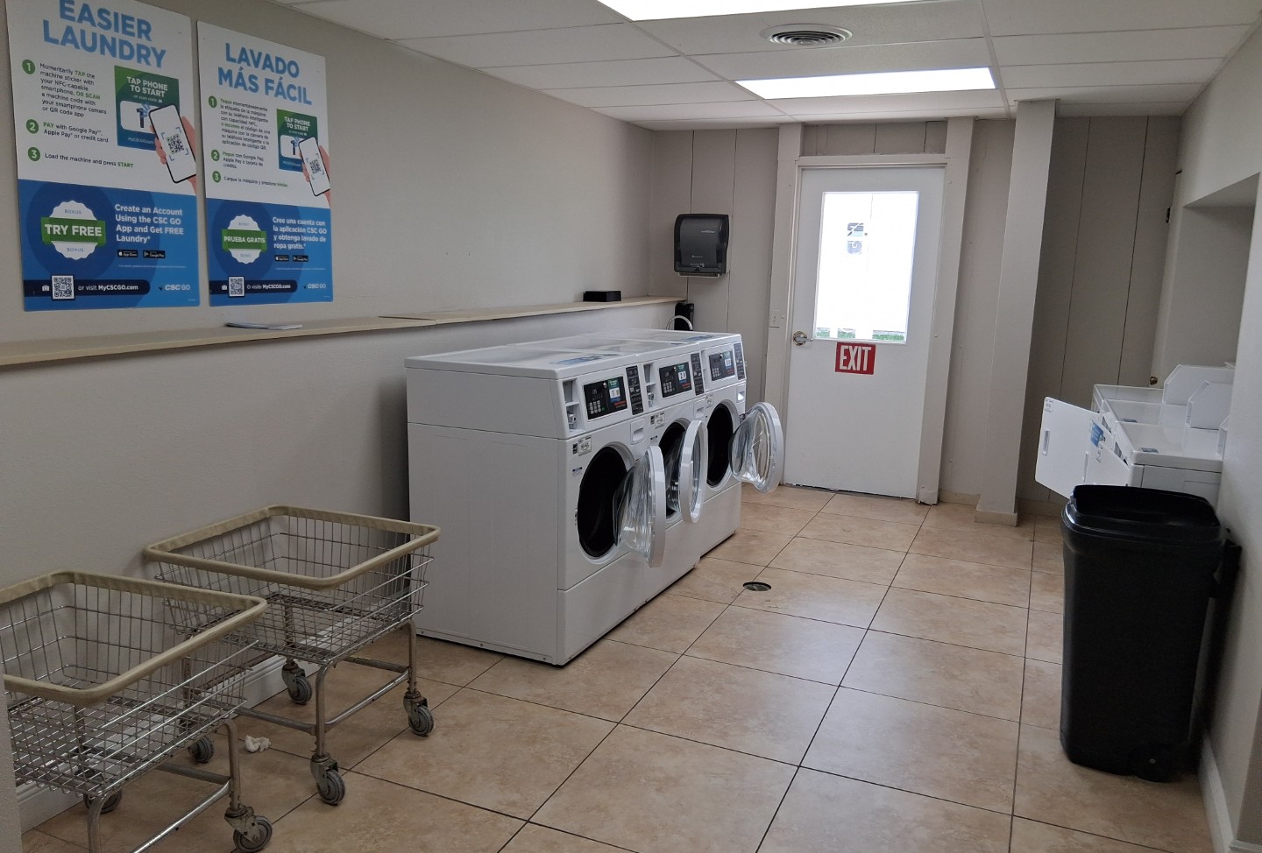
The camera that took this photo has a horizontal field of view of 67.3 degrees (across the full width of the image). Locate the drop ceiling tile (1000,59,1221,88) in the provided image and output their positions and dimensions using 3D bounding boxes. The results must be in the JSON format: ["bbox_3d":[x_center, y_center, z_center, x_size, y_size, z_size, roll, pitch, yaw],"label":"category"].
[{"bbox_3d":[2.117,-1.580,4.244,0.870,0.016,0.600,6,11,23],"label":"drop ceiling tile"}]

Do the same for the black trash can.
[{"bbox_3d":[1.572,0.629,2.988,0.450,0.820,0.460,6,11,23],"label":"black trash can"}]

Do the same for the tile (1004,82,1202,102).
[{"bbox_3d":[2.356,-1.671,4.766,0.850,0.016,0.600,6,11,23],"label":"tile"}]

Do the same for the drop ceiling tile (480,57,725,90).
[{"bbox_3d":[-0.135,-1.702,4.564,1.057,0.016,0.605,6,11,23],"label":"drop ceiling tile"}]

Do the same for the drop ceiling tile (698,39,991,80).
[{"bbox_3d":[0.908,-1.579,4.072,1.210,0.016,0.600,6,11,23],"label":"drop ceiling tile"}]

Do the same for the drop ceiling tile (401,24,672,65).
[{"bbox_3d":[-0.372,-1.615,4.029,1.064,0.016,0.600,6,11,23],"label":"drop ceiling tile"}]

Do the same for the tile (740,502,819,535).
[{"bbox_3d":[0.764,0.542,5.640,0.594,0.010,0.594,6,11,23],"label":"tile"}]

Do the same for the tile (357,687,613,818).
[{"bbox_3d":[-0.431,0.995,2.937,0.594,0.010,0.594,6,11,23],"label":"tile"}]

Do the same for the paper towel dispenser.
[{"bbox_3d":[0.462,-1.209,6.344,0.320,0.410,0.220,6,11,23],"label":"paper towel dispenser"}]

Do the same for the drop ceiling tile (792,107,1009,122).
[{"bbox_3d":[1.580,-1.844,5.627,1.200,0.016,0.440,6,11,23],"label":"drop ceiling tile"}]

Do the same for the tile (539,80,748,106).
[{"bbox_3d":[0.108,-1.796,5.120,1.057,0.016,0.605,6,11,23],"label":"tile"}]

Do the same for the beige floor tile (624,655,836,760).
[{"bbox_3d":[0.354,0.954,3.230,0.592,0.010,0.592,6,11,23],"label":"beige floor tile"}]

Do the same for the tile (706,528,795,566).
[{"bbox_3d":[0.524,0.633,5.076,0.592,0.010,0.592,6,11,23],"label":"tile"}]

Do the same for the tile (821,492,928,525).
[{"bbox_3d":[1.546,0.509,5.920,0.592,0.010,0.592,6,11,23],"label":"tile"}]

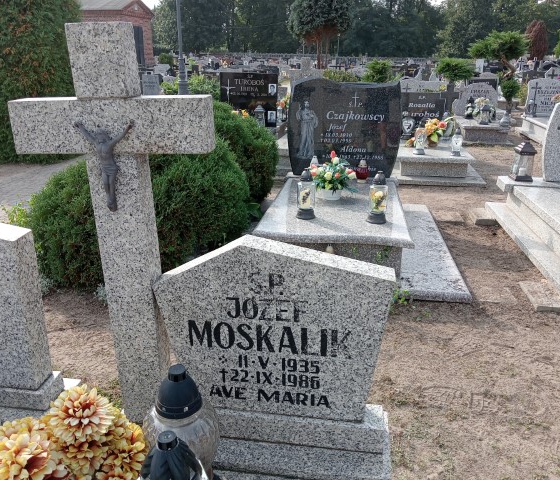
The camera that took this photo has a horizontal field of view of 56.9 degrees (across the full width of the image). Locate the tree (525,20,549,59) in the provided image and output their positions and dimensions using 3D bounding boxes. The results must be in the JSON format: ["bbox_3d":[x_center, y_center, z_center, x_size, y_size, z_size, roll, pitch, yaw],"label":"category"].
[{"bbox_3d":[17.775,-13.155,35.721,1.650,3.740,1.600,-1,19,0],"label":"tree"}]

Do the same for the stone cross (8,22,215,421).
[{"bbox_3d":[-0.528,0.020,1.812,0.644,1.442,0.105,1,20,8],"label":"stone cross"}]

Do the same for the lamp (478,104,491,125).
[{"bbox_3d":[3.903,-2.374,9.780,0.200,0.350,0.200,2,20,8],"label":"lamp"}]

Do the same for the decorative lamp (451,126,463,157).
[{"bbox_3d":[2.240,-1.230,6.466,0.125,0.330,0.125,2,20,8],"label":"decorative lamp"}]

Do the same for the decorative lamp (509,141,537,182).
[{"bbox_3d":[2.276,-0.733,4.811,0.170,0.345,0.170,3,19,8],"label":"decorative lamp"}]

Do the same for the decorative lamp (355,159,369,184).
[{"bbox_3d":[0.746,-0.616,4.637,0.115,0.210,0.115,3,19,8],"label":"decorative lamp"}]

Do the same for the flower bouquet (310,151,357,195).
[{"bbox_3d":[0.414,-0.507,3.990,0.370,0.370,0.320,2,20,8],"label":"flower bouquet"}]

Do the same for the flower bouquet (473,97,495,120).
[{"bbox_3d":[3.894,-2.470,9.767,0.419,0.414,0.350,3,20,9],"label":"flower bouquet"}]

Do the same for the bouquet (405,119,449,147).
[{"bbox_3d":[1.978,-1.423,6.826,0.573,0.320,0.380,3,20,9],"label":"bouquet"}]

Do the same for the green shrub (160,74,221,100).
[{"bbox_3d":[-1.663,-2.428,9.410,1.152,1.117,0.950,3,20,9],"label":"green shrub"}]

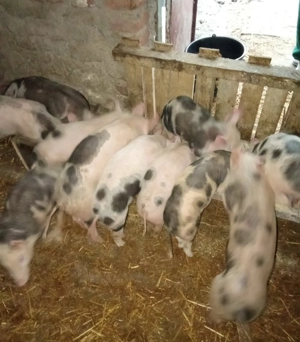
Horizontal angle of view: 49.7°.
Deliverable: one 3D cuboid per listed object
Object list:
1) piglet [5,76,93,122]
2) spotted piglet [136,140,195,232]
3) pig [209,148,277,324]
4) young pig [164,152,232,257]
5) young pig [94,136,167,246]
[{"bbox_3d":[-0.560,-0.339,1.914,0.675,0.350,0.204,20,53,19],"label":"piglet"},{"bbox_3d":[0.143,0.027,1.551,0.194,0.345,0.592,20,53,20],"label":"spotted piglet"},{"bbox_3d":[0.370,0.267,1.316,0.214,0.359,0.721,7,49,9],"label":"pig"},{"bbox_3d":[0.261,0.077,1.496,0.204,0.350,0.572,19,53,19],"label":"young pig"},{"bbox_3d":[-0.023,0.025,1.557,0.204,0.355,0.649,20,53,20],"label":"young pig"}]

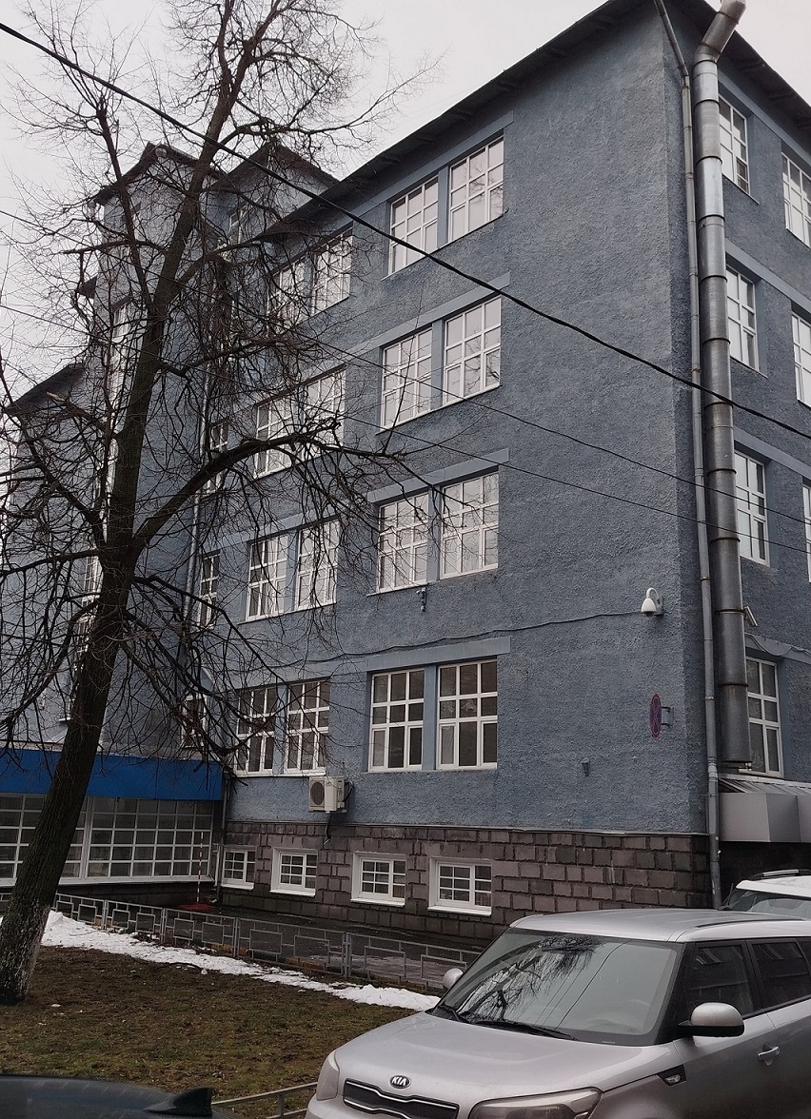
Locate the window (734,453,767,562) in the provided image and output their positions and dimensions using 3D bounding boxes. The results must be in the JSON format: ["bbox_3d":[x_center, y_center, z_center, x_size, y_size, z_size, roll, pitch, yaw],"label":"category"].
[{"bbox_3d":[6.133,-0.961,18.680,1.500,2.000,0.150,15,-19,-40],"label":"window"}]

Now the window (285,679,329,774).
[{"bbox_3d":[-2.160,3.789,23.179,0.150,2.010,1.600,15,-19,-40],"label":"window"}]

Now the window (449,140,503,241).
[{"bbox_3d":[1.606,-8.211,23.071,0.140,1.938,1.719,15,-20,-41],"label":"window"}]

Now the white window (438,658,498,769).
[{"bbox_3d":[1.241,3.051,20.074,0.140,2.033,1.647,15,-20,-41],"label":"white window"}]

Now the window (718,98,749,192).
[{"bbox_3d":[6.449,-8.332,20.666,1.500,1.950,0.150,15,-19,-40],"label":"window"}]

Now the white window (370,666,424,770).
[{"bbox_3d":[-0.164,3.304,21.061,0.150,2.010,1.600,15,-19,-40],"label":"white window"}]

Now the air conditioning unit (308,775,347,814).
[{"bbox_3d":[-1.616,5.001,22.004,0.350,0.690,0.900,15,-20,-41],"label":"air conditioning unit"}]

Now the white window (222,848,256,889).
[{"bbox_3d":[-3.847,7.213,24.037,0.170,0.800,1.420,15,-19,-40],"label":"white window"}]

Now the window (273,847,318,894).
[{"bbox_3d":[-2.373,6.920,22.873,0.220,0.906,1.553,15,-20,-41],"label":"window"}]

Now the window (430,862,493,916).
[{"bbox_3d":[1.088,6.093,19.233,0.220,0.882,1.578,15,-20,-41],"label":"window"}]

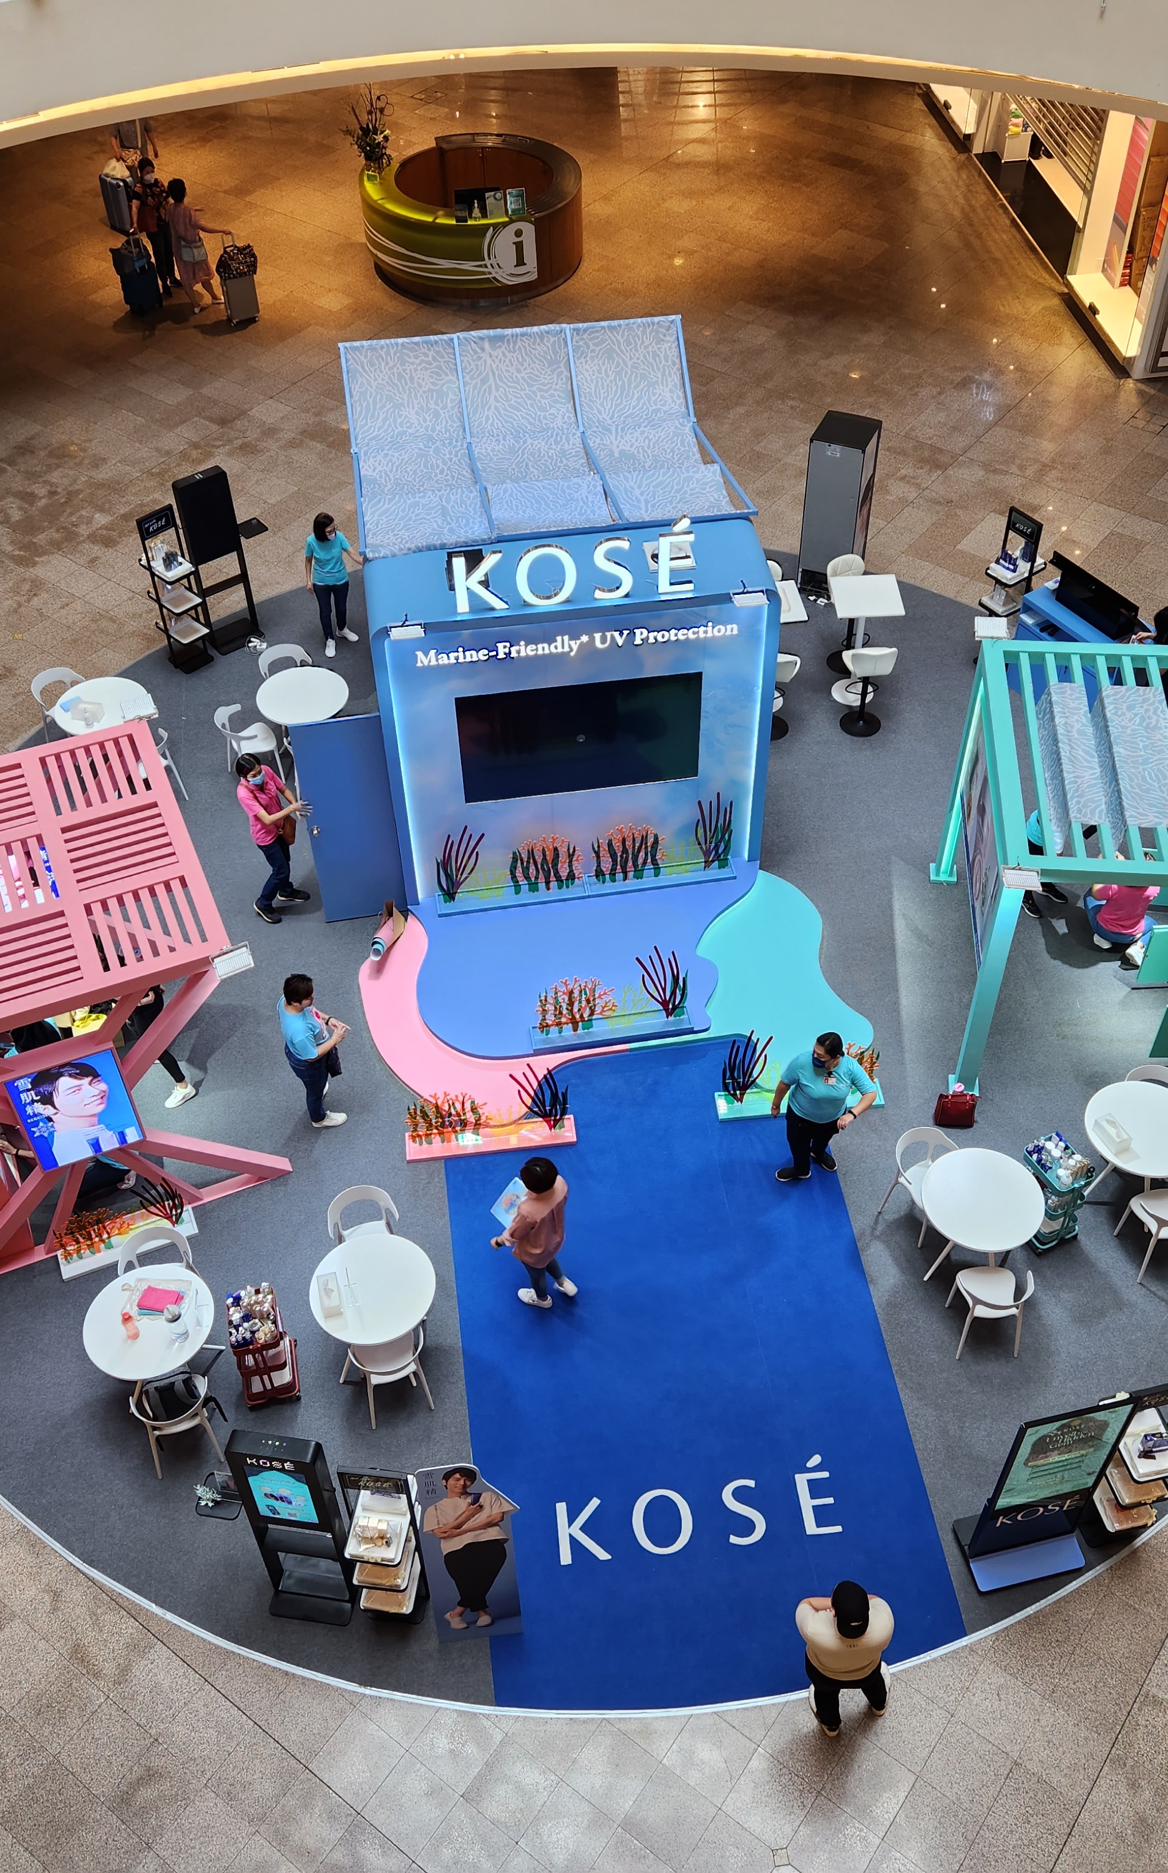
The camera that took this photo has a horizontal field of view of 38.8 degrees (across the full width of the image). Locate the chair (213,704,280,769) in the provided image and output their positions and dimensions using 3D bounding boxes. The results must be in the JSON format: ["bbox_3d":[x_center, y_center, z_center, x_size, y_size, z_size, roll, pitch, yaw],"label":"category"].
[{"bbox_3d":[-2.969,-1.695,14.792,0.510,0.760,0.530,-23,50,-19],"label":"chair"}]

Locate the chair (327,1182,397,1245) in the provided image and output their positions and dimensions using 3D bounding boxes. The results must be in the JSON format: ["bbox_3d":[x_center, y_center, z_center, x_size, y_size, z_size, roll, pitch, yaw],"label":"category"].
[{"bbox_3d":[-1.408,2.058,11.085,0.520,0.740,0.490,-12,48,-9],"label":"chair"}]

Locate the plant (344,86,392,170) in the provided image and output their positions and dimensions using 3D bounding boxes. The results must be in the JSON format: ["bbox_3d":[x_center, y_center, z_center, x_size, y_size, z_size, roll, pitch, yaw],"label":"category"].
[{"bbox_3d":[-2.818,-10.406,21.393,0.560,0.980,0.540,-2,46,0],"label":"plant"}]

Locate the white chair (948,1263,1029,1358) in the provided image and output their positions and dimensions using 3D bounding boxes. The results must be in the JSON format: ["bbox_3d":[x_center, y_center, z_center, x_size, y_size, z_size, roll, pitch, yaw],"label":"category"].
[{"bbox_3d":[2.697,2.439,11.023,0.510,0.740,0.490,-3,46,-1],"label":"white chair"}]

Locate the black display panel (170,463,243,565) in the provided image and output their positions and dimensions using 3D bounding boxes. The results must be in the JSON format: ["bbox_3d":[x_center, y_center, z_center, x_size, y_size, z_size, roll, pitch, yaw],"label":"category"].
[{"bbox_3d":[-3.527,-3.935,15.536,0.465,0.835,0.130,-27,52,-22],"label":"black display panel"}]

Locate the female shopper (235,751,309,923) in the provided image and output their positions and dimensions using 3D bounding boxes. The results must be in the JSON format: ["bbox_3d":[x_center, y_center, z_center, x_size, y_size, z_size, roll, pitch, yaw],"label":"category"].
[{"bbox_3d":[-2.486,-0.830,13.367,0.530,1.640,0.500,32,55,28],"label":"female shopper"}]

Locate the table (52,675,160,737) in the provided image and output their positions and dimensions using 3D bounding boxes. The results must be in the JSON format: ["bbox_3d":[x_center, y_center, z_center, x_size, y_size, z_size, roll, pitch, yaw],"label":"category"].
[{"bbox_3d":[-4.245,-1.779,14.942,0.800,0.740,0.800,-2,46,0],"label":"table"}]

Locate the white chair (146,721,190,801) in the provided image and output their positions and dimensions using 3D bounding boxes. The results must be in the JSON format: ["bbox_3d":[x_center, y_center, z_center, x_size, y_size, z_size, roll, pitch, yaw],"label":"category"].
[{"bbox_3d":[-3.837,-1.468,14.641,0.490,0.730,0.510,31,55,27],"label":"white chair"}]

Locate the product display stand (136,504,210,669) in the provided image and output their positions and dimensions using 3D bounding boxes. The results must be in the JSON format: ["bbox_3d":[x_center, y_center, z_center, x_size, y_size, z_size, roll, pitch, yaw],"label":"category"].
[{"bbox_3d":[-3.860,-3.271,15.672,0.380,1.660,0.450,-34,55,-27],"label":"product display stand"}]

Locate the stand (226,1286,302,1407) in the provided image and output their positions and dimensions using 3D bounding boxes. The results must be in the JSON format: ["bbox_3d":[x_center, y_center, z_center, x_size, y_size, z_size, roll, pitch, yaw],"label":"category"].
[{"bbox_3d":[-2.102,2.698,10.894,0.350,0.800,0.450,-9,47,-7],"label":"stand"}]

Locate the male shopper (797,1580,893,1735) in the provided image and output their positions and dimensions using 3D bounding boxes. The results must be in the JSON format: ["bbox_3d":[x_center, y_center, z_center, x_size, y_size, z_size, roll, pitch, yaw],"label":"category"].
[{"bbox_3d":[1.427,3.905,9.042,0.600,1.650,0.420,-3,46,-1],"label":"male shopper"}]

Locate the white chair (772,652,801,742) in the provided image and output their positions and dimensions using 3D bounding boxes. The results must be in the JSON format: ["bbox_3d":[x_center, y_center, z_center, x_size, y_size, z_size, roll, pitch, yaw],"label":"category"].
[{"bbox_3d":[1.668,-2.208,14.771,0.460,0.960,0.460,3,48,5],"label":"white chair"}]

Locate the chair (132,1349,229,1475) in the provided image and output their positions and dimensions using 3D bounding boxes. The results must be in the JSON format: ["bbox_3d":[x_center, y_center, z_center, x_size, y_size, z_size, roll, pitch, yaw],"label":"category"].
[{"bbox_3d":[-2.595,3.058,10.609,0.510,0.740,0.490,-12,47,-10],"label":"chair"}]

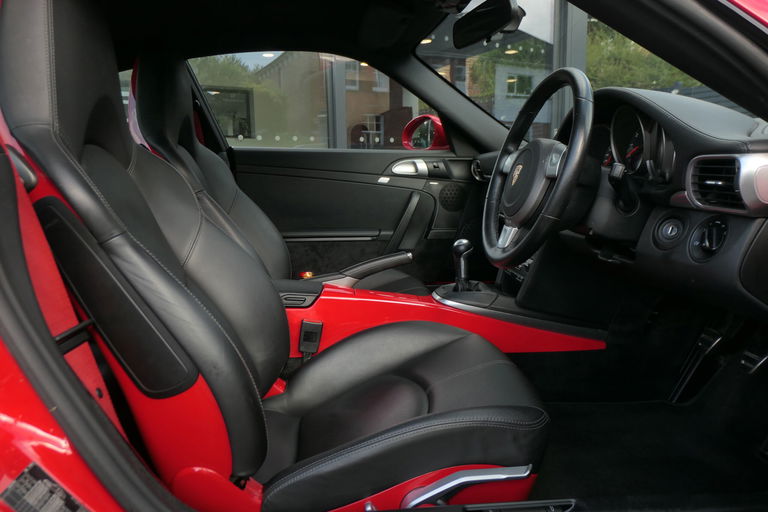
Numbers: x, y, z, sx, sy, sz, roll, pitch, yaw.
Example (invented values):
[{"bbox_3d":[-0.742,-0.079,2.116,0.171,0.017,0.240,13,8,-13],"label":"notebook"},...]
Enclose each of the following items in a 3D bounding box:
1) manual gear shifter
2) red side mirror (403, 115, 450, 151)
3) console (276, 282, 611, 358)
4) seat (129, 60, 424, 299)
[{"bbox_3d":[0.203,0.025,1.321,0.055,0.140,0.050,-2,8,-6],"label":"manual gear shifter"},{"bbox_3d":[0.160,-0.510,2.124,0.140,0.150,0.210,-4,9,-16],"label":"red side mirror"},{"bbox_3d":[0.102,0.138,1.326,0.830,0.180,0.260,-2,8,-6],"label":"console"},{"bbox_3d":[-0.276,-0.162,1.607,0.890,0.870,0.530,-2,8,-6],"label":"seat"}]

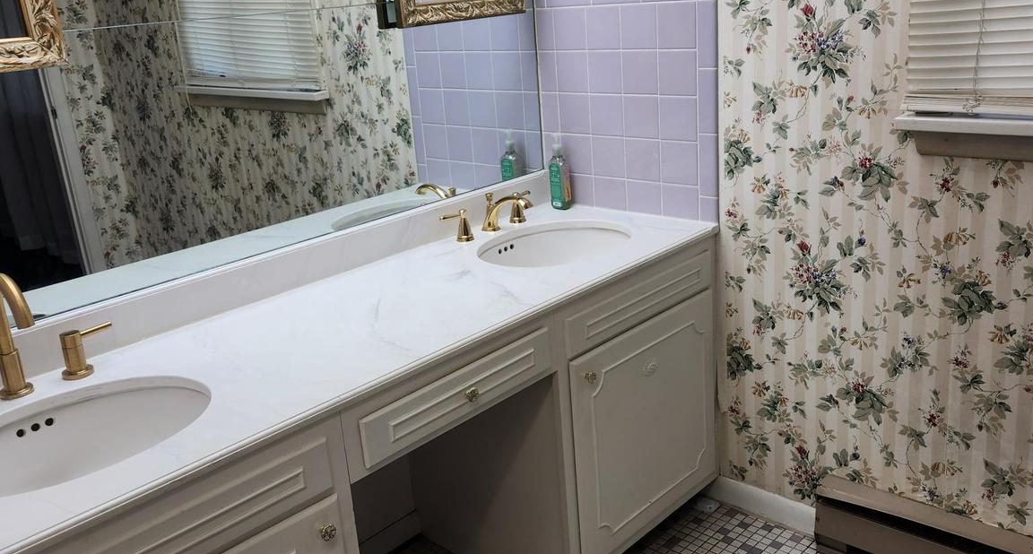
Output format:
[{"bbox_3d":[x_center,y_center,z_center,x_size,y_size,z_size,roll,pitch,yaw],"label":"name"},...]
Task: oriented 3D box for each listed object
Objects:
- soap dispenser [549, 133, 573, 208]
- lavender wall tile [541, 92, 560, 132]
[{"bbox_3d":[0.117,-0.289,2.491,0.045,0.201,0.052,-19,23,-38],"label":"soap dispenser"},{"bbox_3d":[0.094,-0.452,2.511,0.059,0.108,0.008,12,24,41],"label":"lavender wall tile"}]

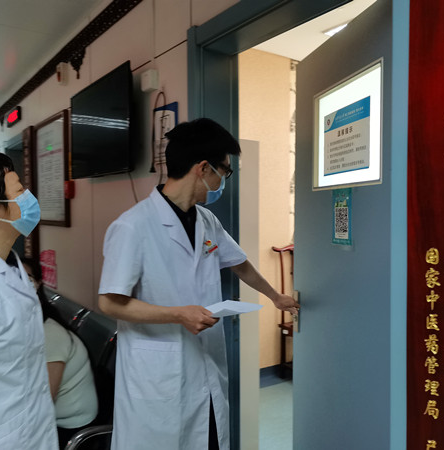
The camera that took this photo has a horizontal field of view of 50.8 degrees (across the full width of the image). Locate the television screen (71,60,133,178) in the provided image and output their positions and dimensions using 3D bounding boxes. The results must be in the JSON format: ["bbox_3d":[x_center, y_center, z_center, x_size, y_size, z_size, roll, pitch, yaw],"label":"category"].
[{"bbox_3d":[-0.709,-0.558,2.728,0.045,0.535,0.910,-2,3,-35],"label":"television screen"}]

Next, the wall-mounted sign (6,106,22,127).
[{"bbox_3d":[-2.089,-1.077,4.696,0.045,0.130,0.500,-2,3,-35],"label":"wall-mounted sign"}]

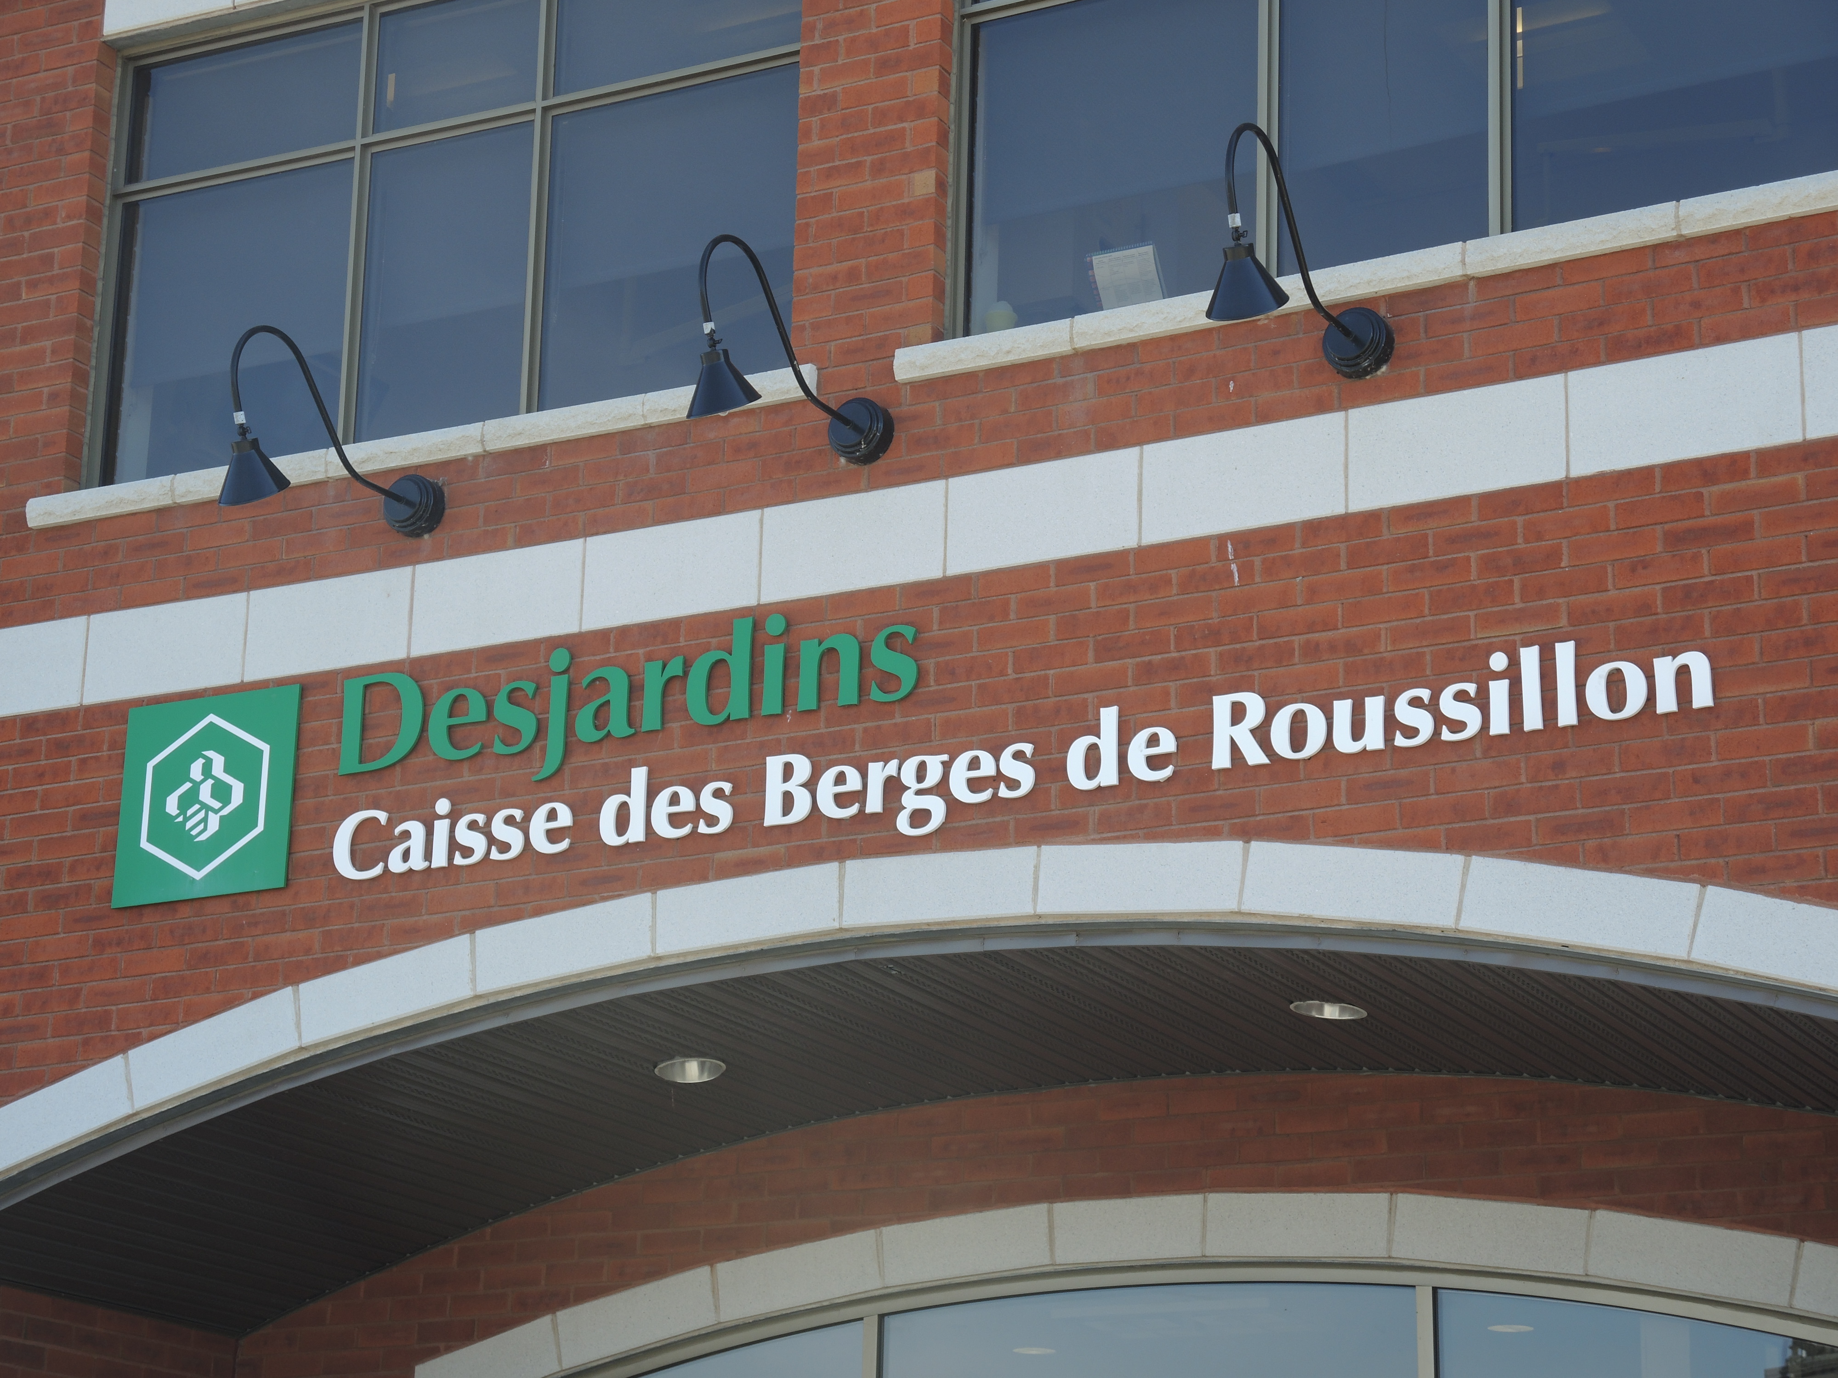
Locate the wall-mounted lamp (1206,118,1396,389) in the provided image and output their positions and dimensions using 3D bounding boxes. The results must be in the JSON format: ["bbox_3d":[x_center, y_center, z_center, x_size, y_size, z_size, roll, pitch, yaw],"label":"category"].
[{"bbox_3d":[0.980,-1.083,10.177,0.211,0.550,0.924,-8,-20,26],"label":"wall-mounted lamp"}]

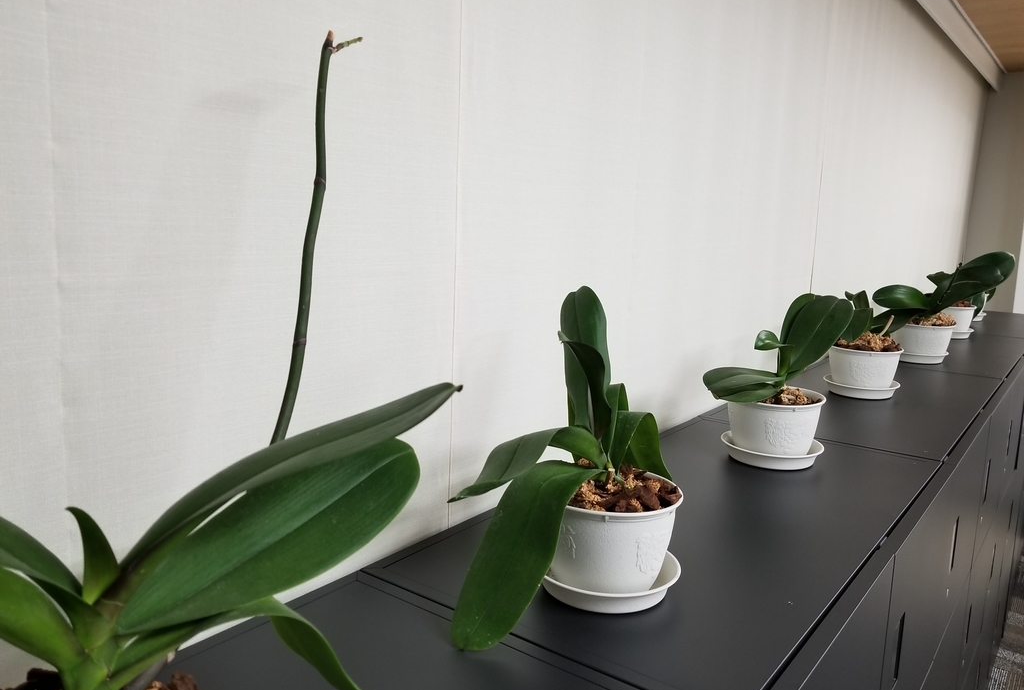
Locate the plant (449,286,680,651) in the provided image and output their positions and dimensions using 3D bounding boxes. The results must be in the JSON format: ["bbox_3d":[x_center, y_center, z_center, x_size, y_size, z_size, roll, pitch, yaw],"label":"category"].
[{"bbox_3d":[0.071,0.107,0.815,0.284,0.328,0.196,-2,9,-14],"label":"plant"}]

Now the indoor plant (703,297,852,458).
[{"bbox_3d":[0.445,0.054,1.306,0.237,0.280,0.184,4,10,19],"label":"indoor plant"}]

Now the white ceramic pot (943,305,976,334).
[{"bbox_3d":[1.564,-0.086,2.752,0.162,0.106,0.162,6,11,29],"label":"white ceramic pot"}]

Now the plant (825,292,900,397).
[{"bbox_3d":[0.825,-0.007,1.817,0.182,0.240,0.184,5,10,25],"label":"plant"}]

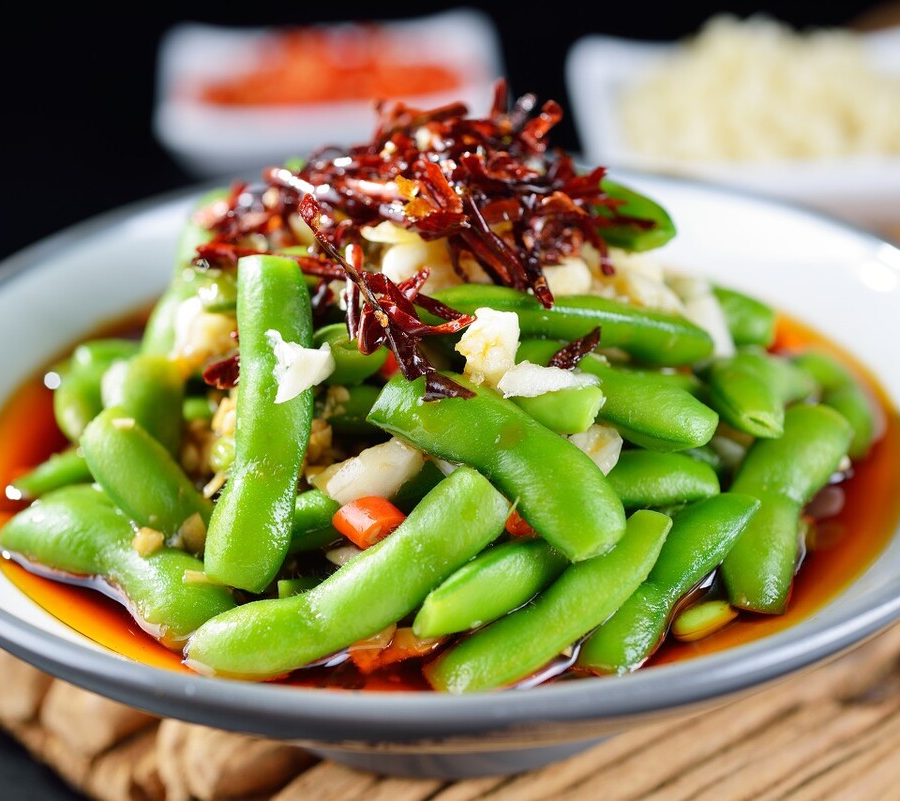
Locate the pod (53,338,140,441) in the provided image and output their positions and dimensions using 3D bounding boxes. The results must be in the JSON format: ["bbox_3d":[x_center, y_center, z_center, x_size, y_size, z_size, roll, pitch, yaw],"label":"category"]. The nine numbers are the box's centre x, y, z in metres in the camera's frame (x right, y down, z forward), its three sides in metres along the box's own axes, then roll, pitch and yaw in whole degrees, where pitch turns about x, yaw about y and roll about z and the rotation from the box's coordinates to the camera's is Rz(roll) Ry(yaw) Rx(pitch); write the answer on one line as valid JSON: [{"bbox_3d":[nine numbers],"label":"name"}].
[{"bbox_3d":[-0.066,-0.005,0.370,0.013,0.010,0.039,29,42,11],"label":"pod"}]

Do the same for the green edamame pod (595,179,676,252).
[{"bbox_3d":[0.022,-0.037,0.350,0.042,0.013,0.010,17,-6,4],"label":"green edamame pod"}]

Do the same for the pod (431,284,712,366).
[{"bbox_3d":[0.022,-0.013,0.332,0.052,0.012,0.010,7,11,-8],"label":"pod"}]

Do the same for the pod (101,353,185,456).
[{"bbox_3d":[-0.056,0.009,0.342,0.013,0.037,0.010,-2,-12,-9],"label":"pod"}]

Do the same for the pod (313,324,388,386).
[{"bbox_3d":[-0.018,-0.011,0.341,0.013,0.010,0.046,-2,8,-1],"label":"pod"}]

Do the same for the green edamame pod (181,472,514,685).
[{"bbox_3d":[-0.016,0.029,0.298,0.056,0.010,0.014,-26,73,-13],"label":"green edamame pod"}]

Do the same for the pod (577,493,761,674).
[{"bbox_3d":[0.038,0.029,0.306,0.013,0.010,0.046,39,58,20],"label":"pod"}]

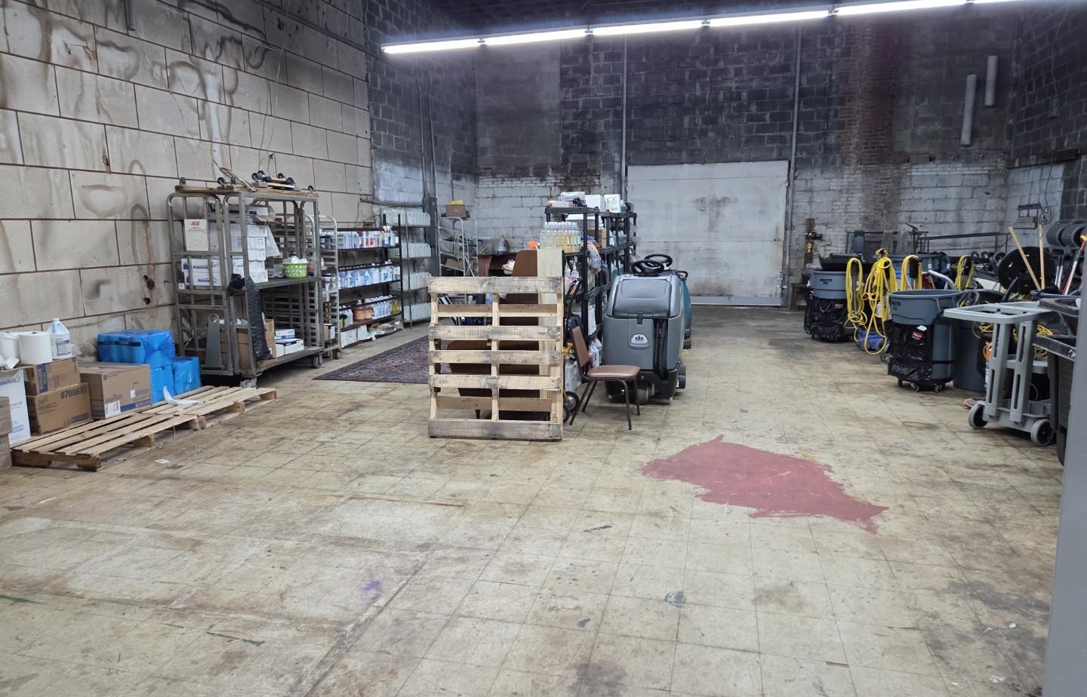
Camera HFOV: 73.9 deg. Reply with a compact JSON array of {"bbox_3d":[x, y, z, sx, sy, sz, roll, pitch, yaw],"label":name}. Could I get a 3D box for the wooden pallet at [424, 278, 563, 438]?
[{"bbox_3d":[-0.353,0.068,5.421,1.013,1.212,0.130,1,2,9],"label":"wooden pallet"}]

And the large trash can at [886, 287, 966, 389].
[{"bbox_3d":[3.588,-0.074,6.819,0.660,0.910,0.640,-1,10,0],"label":"large trash can"}]

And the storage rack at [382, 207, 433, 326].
[{"bbox_3d":[-2.229,-1.350,12.163,0.460,1.880,1.220,2,10,15],"label":"storage rack"}]

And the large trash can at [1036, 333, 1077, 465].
[{"bbox_3d":[3.423,0.375,4.386,0.620,0.850,0.680,2,10,14],"label":"large trash can"}]

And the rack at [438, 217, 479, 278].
[{"bbox_3d":[-1.415,-1.367,12.361,0.460,1.740,0.550,3,10,22],"label":"rack"}]

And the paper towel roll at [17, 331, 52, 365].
[{"bbox_3d":[-3.757,-0.003,5.334,0.190,0.208,0.190,2,10,14],"label":"paper towel roll"}]

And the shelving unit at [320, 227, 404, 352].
[{"bbox_3d":[-2.708,-1.035,10.323,0.360,1.810,2.360,2,10,14],"label":"shelving unit"}]

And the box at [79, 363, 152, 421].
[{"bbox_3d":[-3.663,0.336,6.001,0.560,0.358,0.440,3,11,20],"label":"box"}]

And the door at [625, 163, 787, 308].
[{"bbox_3d":[3.208,-2.254,14.393,3.060,2.780,0.120,3,10,17],"label":"door"}]

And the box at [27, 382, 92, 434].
[{"bbox_3d":[-3.842,0.449,5.548,0.440,0.288,0.445,2,10,17],"label":"box"}]

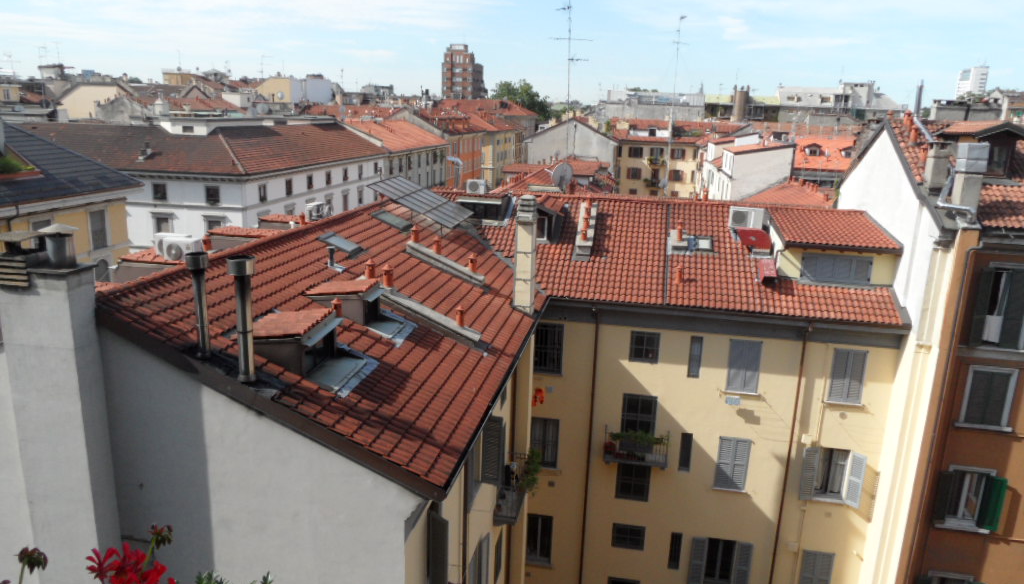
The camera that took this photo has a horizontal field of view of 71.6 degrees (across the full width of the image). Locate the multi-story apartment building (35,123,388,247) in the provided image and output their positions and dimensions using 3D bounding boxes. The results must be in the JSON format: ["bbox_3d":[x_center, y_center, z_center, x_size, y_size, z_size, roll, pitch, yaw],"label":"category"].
[{"bbox_3d":[-31.575,-7.738,75.992,26.000,20.750,36.000,4,14,7],"label":"multi-story apartment building"}]

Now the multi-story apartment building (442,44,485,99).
[{"bbox_3d":[-17.325,-66.214,260.525,12.000,45.300,20.000,4,14,9],"label":"multi-story apartment building"}]

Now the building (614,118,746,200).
[{"bbox_3d":[26.496,-16.634,115.940,21.000,22.700,15.000,4,14,8],"label":"building"}]

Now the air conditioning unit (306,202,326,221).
[{"bbox_3d":[-6.620,-2.690,23.900,0.290,0.570,0.820,5,14,12],"label":"air conditioning unit"}]

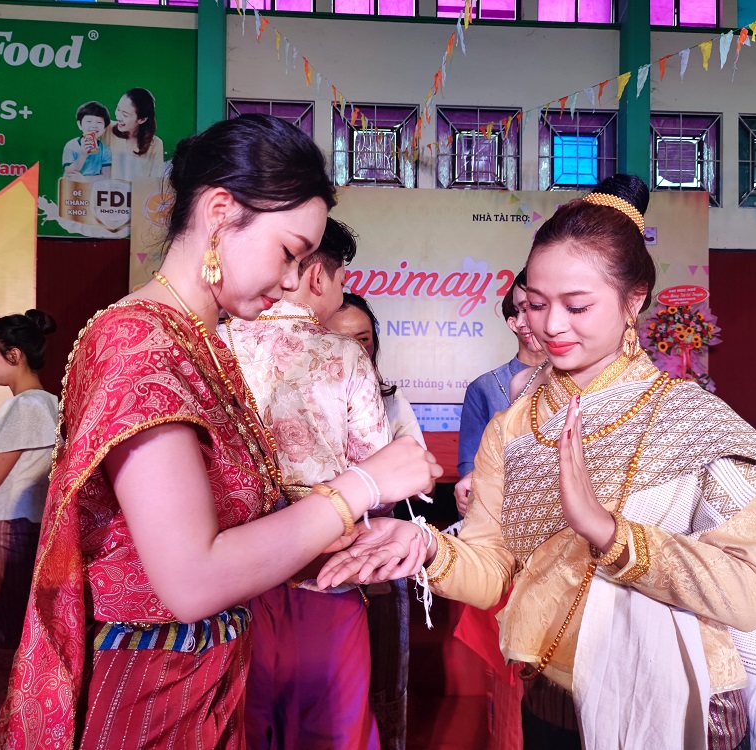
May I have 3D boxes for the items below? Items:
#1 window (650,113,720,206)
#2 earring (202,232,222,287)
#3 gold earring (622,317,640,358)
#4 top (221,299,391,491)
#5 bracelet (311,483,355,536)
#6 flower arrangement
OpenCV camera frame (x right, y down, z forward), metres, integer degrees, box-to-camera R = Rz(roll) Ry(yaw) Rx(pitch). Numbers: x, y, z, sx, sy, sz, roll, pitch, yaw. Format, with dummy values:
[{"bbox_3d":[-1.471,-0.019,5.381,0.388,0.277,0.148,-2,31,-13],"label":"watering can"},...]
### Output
[{"bbox_3d":[3.102,-2.188,7.050,0.790,0.960,0.120,0,-1,-3],"label":"window"},{"bbox_3d":[-0.186,-0.129,0.780,0.022,0.058,0.012,0,-1,-6],"label":"earring"},{"bbox_3d":[0.349,-0.052,0.955,0.024,0.056,0.012,1,-1,-11],"label":"gold earring"},{"bbox_3d":[-0.184,0.052,1.530,0.440,0.460,0.280,0,-1,11],"label":"top"},{"bbox_3d":[-0.050,0.148,0.755,0.012,0.067,0.062,-37,0,-33],"label":"bracelet"},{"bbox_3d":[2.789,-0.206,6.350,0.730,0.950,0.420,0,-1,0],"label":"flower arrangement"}]

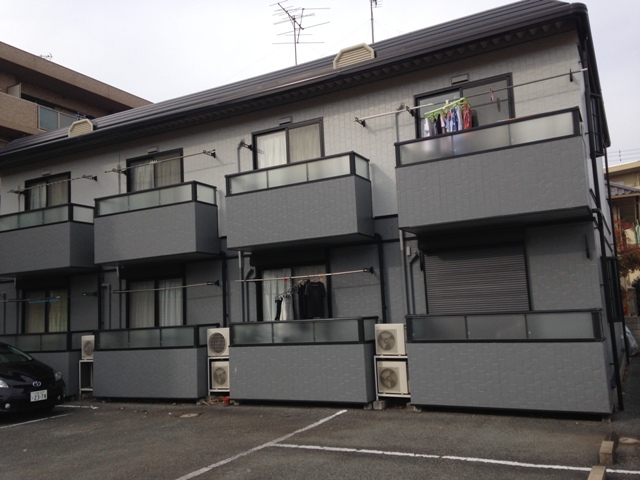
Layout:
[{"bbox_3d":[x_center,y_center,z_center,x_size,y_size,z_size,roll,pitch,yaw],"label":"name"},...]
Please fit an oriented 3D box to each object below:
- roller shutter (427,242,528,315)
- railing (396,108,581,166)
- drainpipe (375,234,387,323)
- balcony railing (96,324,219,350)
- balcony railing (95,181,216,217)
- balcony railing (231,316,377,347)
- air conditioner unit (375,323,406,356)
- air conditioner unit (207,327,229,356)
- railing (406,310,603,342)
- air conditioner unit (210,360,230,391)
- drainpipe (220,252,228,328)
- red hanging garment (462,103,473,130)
[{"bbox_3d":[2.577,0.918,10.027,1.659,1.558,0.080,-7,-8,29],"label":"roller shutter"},{"bbox_3d":[2.707,-1.533,9.894,2.887,0.416,0.706,-7,-8,28],"label":"railing"},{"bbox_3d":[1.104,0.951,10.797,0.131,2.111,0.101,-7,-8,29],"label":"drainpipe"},{"bbox_3d":[-3.486,2.078,12.898,2.815,0.437,0.653,-7,-8,29],"label":"balcony railing"},{"bbox_3d":[-3.630,-0.796,13.349,2.896,0.416,0.706,-7,-8,28],"label":"balcony railing"},{"bbox_3d":[-0.324,1.717,11.243,2.803,0.443,0.706,-7,-8,28],"label":"balcony railing"},{"bbox_3d":[1.252,1.693,10.366,0.527,0.523,0.269,-7,-8,28],"label":"air conditioner unit"},{"bbox_3d":[-1.881,2.018,12.035,0.603,0.543,0.281,-7,-8,29],"label":"air conditioner unit"},{"bbox_3d":[2.838,1.349,9.519,2.887,0.443,0.706,-7,-8,28],"label":"railing"},{"bbox_3d":[-1.806,2.648,11.917,0.523,0.523,0.271,-7,-8,29],"label":"air conditioner unit"},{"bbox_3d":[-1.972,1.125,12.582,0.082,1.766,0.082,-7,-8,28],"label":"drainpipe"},{"bbox_3d":[2.457,-2.016,10.084,0.141,0.503,0.201,-7,-8,29],"label":"red hanging garment"}]

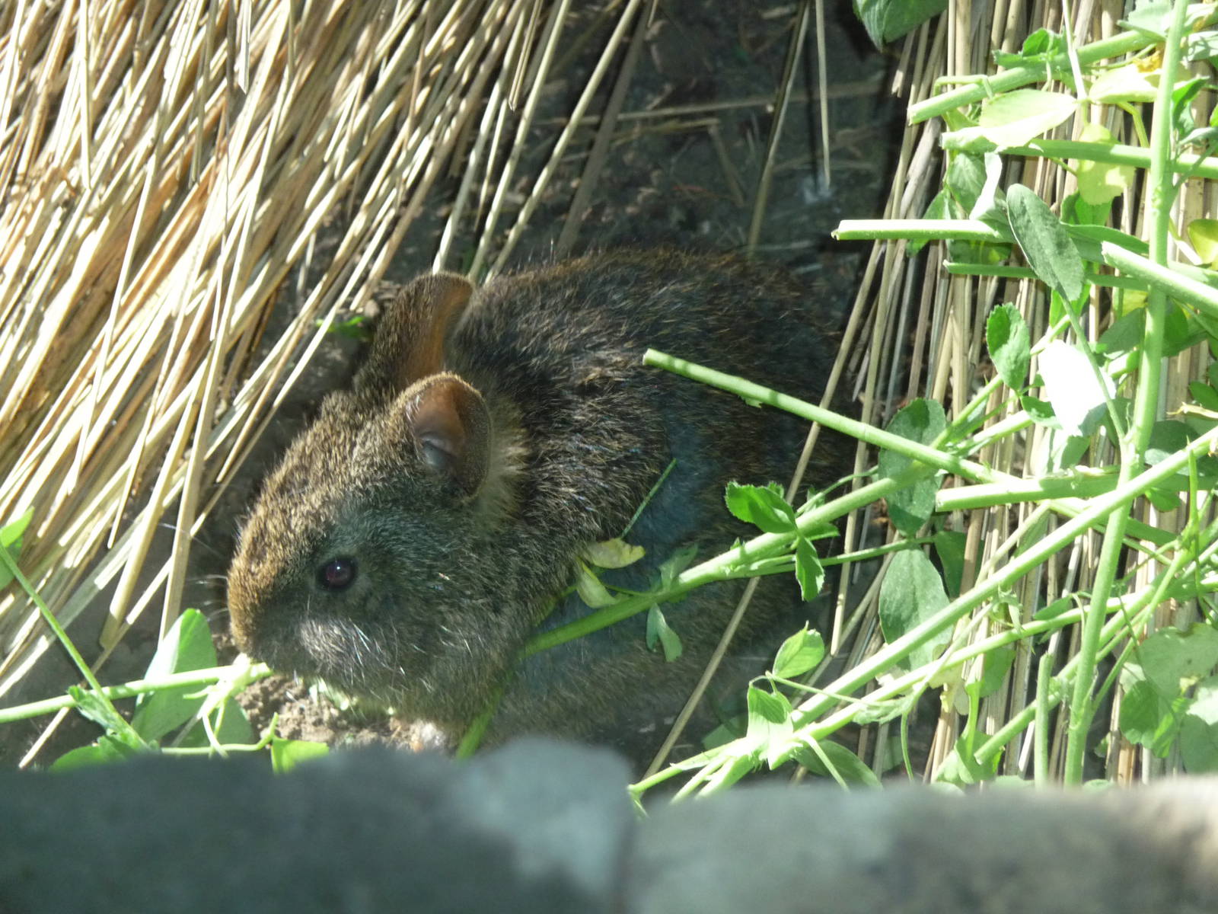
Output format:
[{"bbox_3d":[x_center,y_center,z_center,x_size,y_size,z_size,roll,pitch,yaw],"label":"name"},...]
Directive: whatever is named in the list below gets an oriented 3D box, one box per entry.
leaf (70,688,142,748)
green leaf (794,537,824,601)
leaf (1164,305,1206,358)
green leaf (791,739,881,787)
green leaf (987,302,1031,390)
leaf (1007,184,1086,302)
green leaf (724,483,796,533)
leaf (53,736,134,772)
[{"bbox_3d":[-0.145,0.075,2.680,0.027,0.007,0.008,37,76,11],"label":"leaf"},{"bbox_3d":[0.058,0.032,2.680,0.008,0.006,0.019,-9,73,-3],"label":"green leaf"},{"bbox_3d":[0.168,-0.037,2.720,0.013,0.007,0.016,11,73,4],"label":"leaf"},{"bbox_3d":[0.058,0.078,2.340,0.027,0.010,0.012,28,71,11],"label":"green leaf"},{"bbox_3d":[0.102,-0.028,2.370,0.010,0.008,0.024,-15,74,4],"label":"green leaf"},{"bbox_3d":[0.111,-0.054,2.360,0.013,0.010,0.034,-29,76,2],"label":"leaf"},{"bbox_3d":[0.039,0.013,2.360,0.021,0.010,0.012,31,72,18],"label":"green leaf"},{"bbox_3d":[-0.130,0.076,2.330,0.024,0.010,0.012,-21,70,-8],"label":"leaf"}]

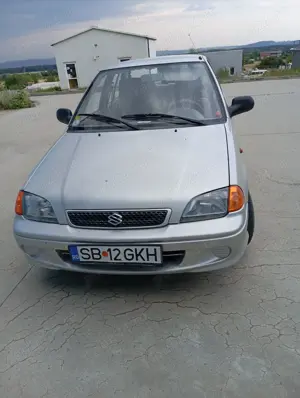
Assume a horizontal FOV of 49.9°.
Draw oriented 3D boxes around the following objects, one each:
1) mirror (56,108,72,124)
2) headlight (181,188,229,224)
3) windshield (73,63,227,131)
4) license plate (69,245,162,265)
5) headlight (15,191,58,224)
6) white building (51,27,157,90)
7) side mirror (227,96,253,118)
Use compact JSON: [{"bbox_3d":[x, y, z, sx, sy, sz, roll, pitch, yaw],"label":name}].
[{"bbox_3d":[-0.778,-0.747,2.995,0.200,0.170,0.120,-1,23,10],"label":"mirror"},{"bbox_3d":[0.301,0.029,1.766,0.285,0.160,0.160,-5,23,1],"label":"headlight"},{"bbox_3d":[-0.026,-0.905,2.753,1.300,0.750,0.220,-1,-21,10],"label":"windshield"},{"bbox_3d":[-0.192,0.306,1.773,0.520,0.115,0.030,-1,23,10],"label":"license plate"},{"bbox_3d":[-0.690,0.039,1.965,0.380,0.165,0.190,4,25,21],"label":"headlight"},{"bbox_3d":[-3.285,-12.601,28.895,8.000,4.150,8.000,-3,23,6],"label":"white building"},{"bbox_3d":[0.772,-0.775,2.712,0.210,0.170,0.120,-1,23,10],"label":"side mirror"}]

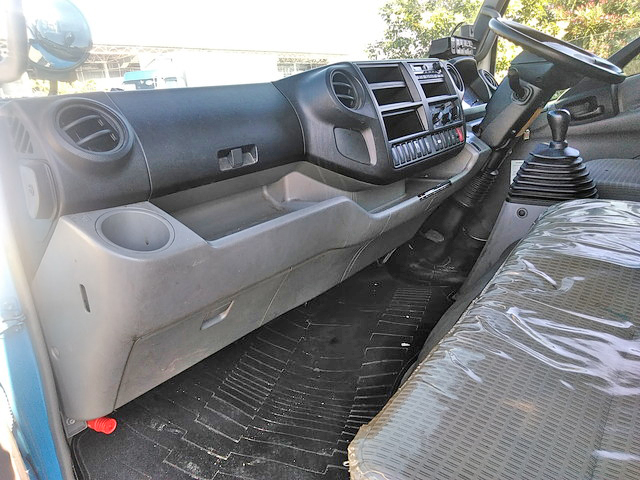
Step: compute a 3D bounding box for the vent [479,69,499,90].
[{"bbox_3d":[0.598,-0.568,1.797,0.105,0.105,0.040,-21,-9,-44],"label":"vent"}]

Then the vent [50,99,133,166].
[{"bbox_3d":[-0.316,-0.140,0.681,0.040,0.107,0.107,-34,-3,37],"label":"vent"}]

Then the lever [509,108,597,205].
[{"bbox_3d":[0.510,-0.188,1.086,0.150,0.190,0.145,12,23,36],"label":"lever"}]

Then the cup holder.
[{"bbox_3d":[-0.250,0.014,0.672,0.098,0.070,0.098,36,35,24],"label":"cup holder"}]

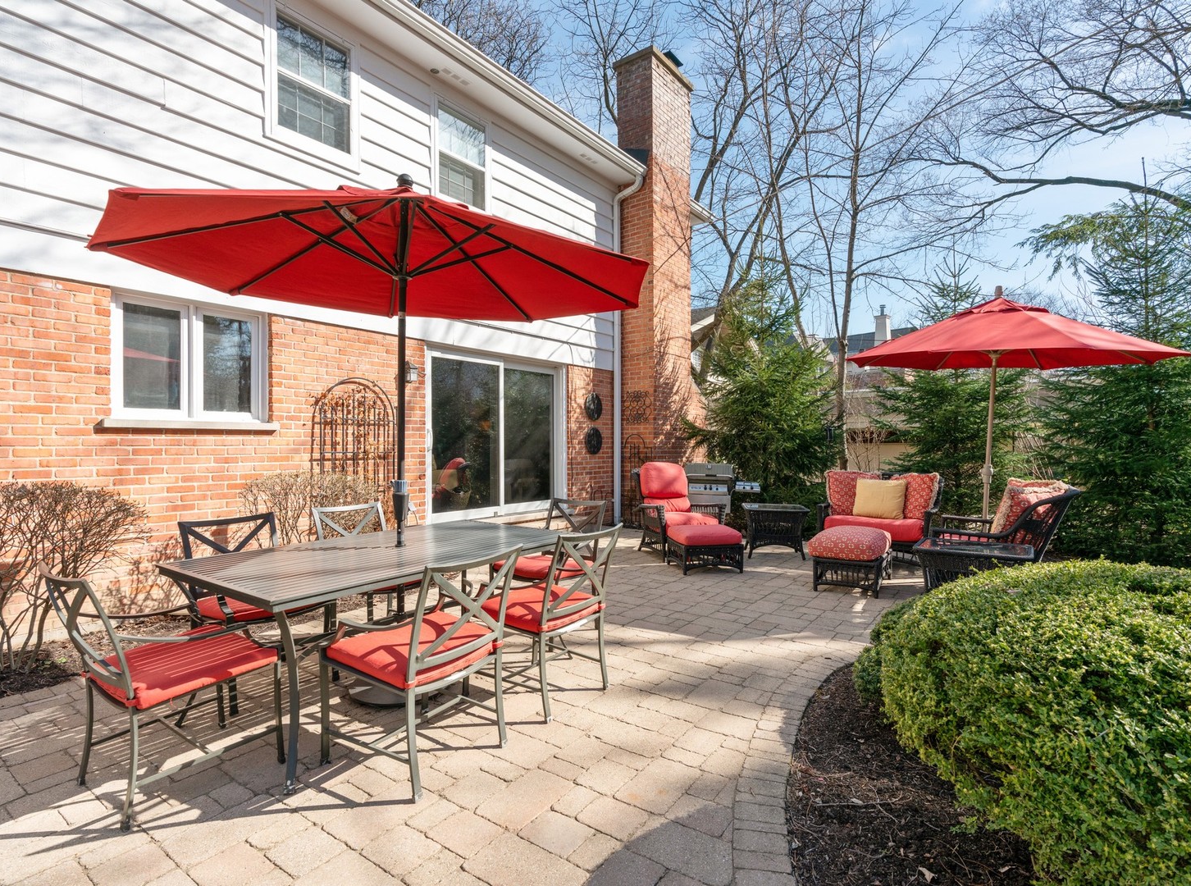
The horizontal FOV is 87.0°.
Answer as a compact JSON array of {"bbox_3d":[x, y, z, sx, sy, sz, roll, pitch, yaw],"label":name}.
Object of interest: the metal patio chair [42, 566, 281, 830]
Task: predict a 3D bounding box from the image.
[{"bbox_3d":[-1.702,0.883,2.485,0.580,0.885,0.680,0,0,36],"label":"metal patio chair"}]

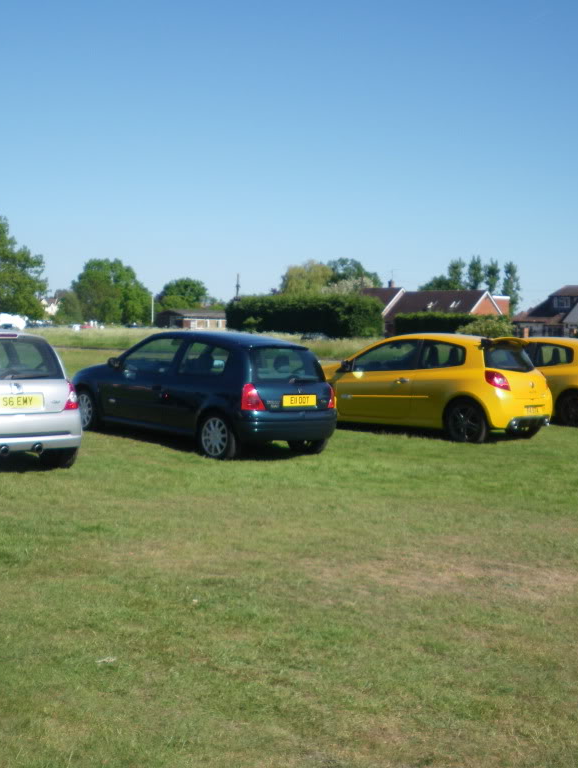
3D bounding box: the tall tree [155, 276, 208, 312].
[{"bbox_3d":[-19.605,-14.740,195.276,9.890,9.910,9.890,1,3,0],"label":"tall tree"}]

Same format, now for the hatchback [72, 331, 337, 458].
[{"bbox_3d":[-1.169,0.028,12.985,3.780,1.420,1.670,6,5,45],"label":"hatchback"}]

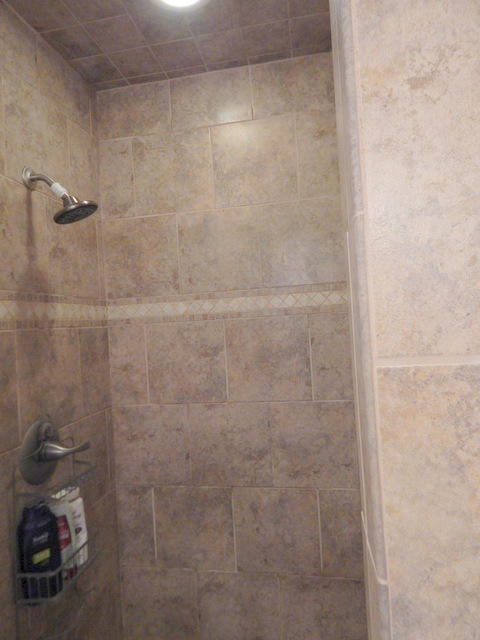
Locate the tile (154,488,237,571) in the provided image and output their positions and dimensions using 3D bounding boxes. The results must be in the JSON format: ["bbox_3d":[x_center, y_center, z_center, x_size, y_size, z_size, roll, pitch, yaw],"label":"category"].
[{"bbox_3d":[-0.169,0.778,1.522,0.303,0.303,0.010,-3,-1,10],"label":"tile"}]

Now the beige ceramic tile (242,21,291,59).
[{"bbox_3d":[0.092,-0.959,1.384,0.154,0.012,0.148,-3,0,10],"label":"beige ceramic tile"}]

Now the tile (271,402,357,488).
[{"bbox_3d":[0.263,0.445,1.446,0.297,0.303,0.010,-3,-1,10],"label":"tile"}]

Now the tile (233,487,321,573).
[{"bbox_3d":[0.133,0.755,1.458,0.301,0.303,0.011,-3,0,10],"label":"tile"}]

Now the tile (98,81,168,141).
[{"bbox_3d":[-0.420,-0.822,1.607,0.309,0.200,0.012,-3,0,10],"label":"tile"}]

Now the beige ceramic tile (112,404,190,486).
[{"bbox_3d":[-0.334,0.479,1.551,0.292,0.303,0.010,-3,-1,10],"label":"beige ceramic tile"}]

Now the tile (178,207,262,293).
[{"bbox_3d":[-0.074,-0.254,1.490,0.301,0.298,0.011,-3,0,10],"label":"tile"}]

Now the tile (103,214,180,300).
[{"bbox_3d":[-0.374,-0.239,1.557,0.293,0.303,0.010,-3,-1,10],"label":"tile"}]

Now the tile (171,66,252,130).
[{"bbox_3d":[-0.110,-0.839,1.551,0.314,0.200,0.012,-3,0,10],"label":"tile"}]

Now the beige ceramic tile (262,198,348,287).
[{"bbox_3d":[0.232,-0.282,1.493,0.304,0.307,0.012,-3,0,10],"label":"beige ceramic tile"}]

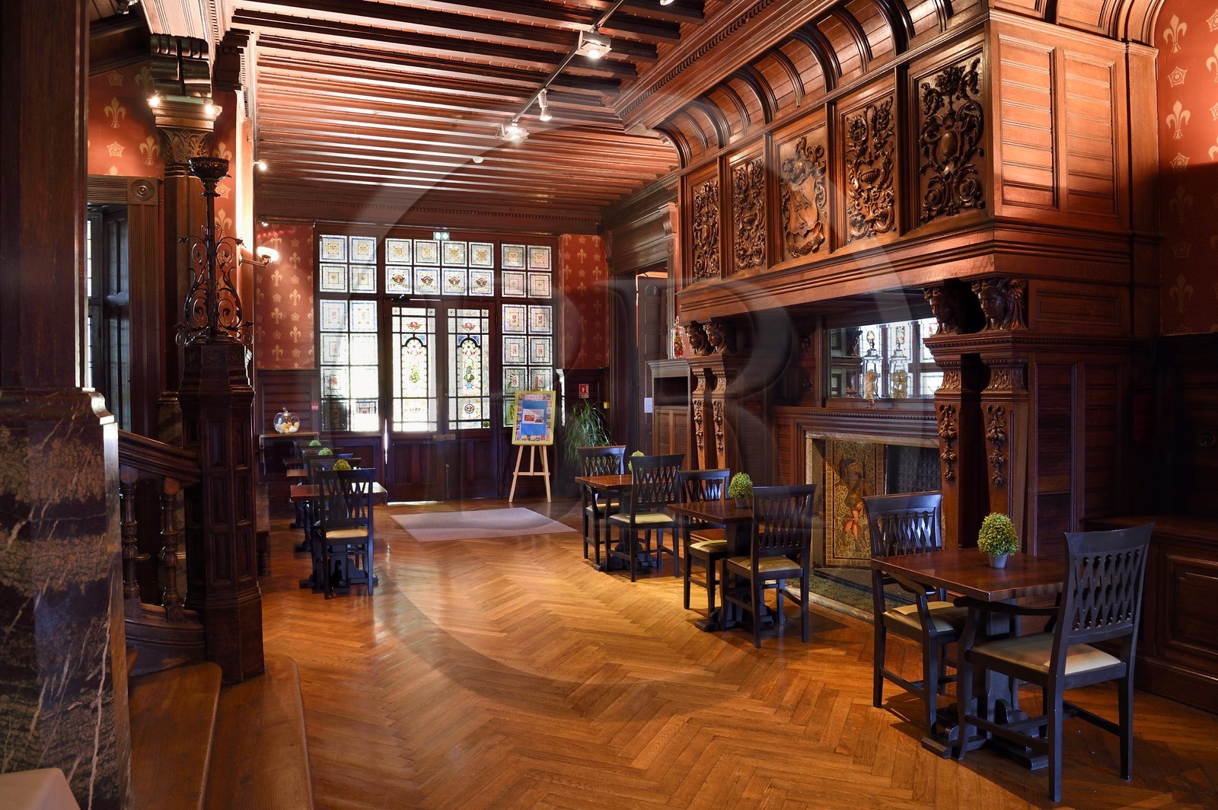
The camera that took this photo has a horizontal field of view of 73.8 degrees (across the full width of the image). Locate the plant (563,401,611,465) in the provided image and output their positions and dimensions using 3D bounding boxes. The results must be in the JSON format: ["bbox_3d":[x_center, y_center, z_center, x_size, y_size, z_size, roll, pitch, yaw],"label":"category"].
[{"bbox_3d":[-0.302,0.621,11.347,0.750,1.370,0.720,-1,1,-22],"label":"plant"}]

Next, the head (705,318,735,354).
[{"bbox_3d":[0.914,-0.570,6.693,0.270,0.280,0.200,-1,1,-23],"label":"head"}]

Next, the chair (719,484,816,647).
[{"bbox_3d":[0.954,0.951,4.998,0.460,0.960,0.510,-1,1,-17],"label":"chair"}]

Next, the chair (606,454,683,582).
[{"bbox_3d":[0.297,0.901,6.689,0.540,0.980,0.560,-1,1,-22],"label":"chair"}]

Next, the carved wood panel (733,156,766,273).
[{"bbox_3d":[1.050,-1.391,6.024,0.060,0.800,0.490,-1,1,-22],"label":"carved wood panel"}]

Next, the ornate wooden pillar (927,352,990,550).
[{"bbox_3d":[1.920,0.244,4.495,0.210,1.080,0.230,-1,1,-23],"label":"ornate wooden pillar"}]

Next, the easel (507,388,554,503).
[{"bbox_3d":[-1.035,0.516,11.253,0.570,1.600,0.580,0,1,10],"label":"easel"}]

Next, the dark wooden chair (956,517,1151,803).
[{"bbox_3d":[1.767,0.958,3.259,0.550,1.015,0.550,-1,1,-23],"label":"dark wooden chair"}]

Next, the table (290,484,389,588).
[{"bbox_3d":[-2.194,1.057,6.579,0.700,0.760,0.710,-1,1,-18],"label":"table"}]

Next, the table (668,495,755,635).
[{"bbox_3d":[0.857,1.046,5.273,0.700,0.760,0.700,-1,1,-23],"label":"table"}]

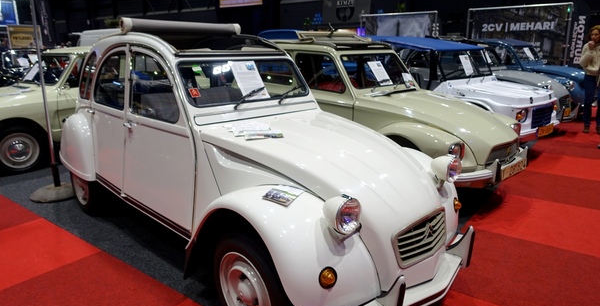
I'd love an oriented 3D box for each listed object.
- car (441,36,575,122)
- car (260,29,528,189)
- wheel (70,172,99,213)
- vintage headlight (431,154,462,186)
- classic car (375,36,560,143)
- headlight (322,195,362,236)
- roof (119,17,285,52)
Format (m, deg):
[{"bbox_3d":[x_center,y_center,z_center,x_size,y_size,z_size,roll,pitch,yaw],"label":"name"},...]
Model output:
[{"bbox_3d":[3.134,-1.399,7.743,1.480,1.600,3.830,-12,18,-38],"label":"car"},{"bbox_3d":[0.577,-0.587,4.789,1.500,1.560,3.870,-13,19,-40],"label":"car"},{"bbox_3d":[-1.890,0.234,3.636,0.130,0.600,0.600,-14,19,-42],"label":"wheel"},{"bbox_3d":[0.812,0.083,2.273,0.165,0.170,0.160,-14,19,-42],"label":"vintage headlight"},{"bbox_3d":[1.883,-0.973,6.085,1.530,1.630,3.520,-13,19,-39],"label":"classic car"},{"bbox_3d":[0.150,0.246,1.668,0.165,0.170,0.160,-14,19,-42],"label":"headlight"},{"bbox_3d":[-0.897,-0.991,3.167,1.040,0.130,0.130,-14,19,-42],"label":"roof"}]

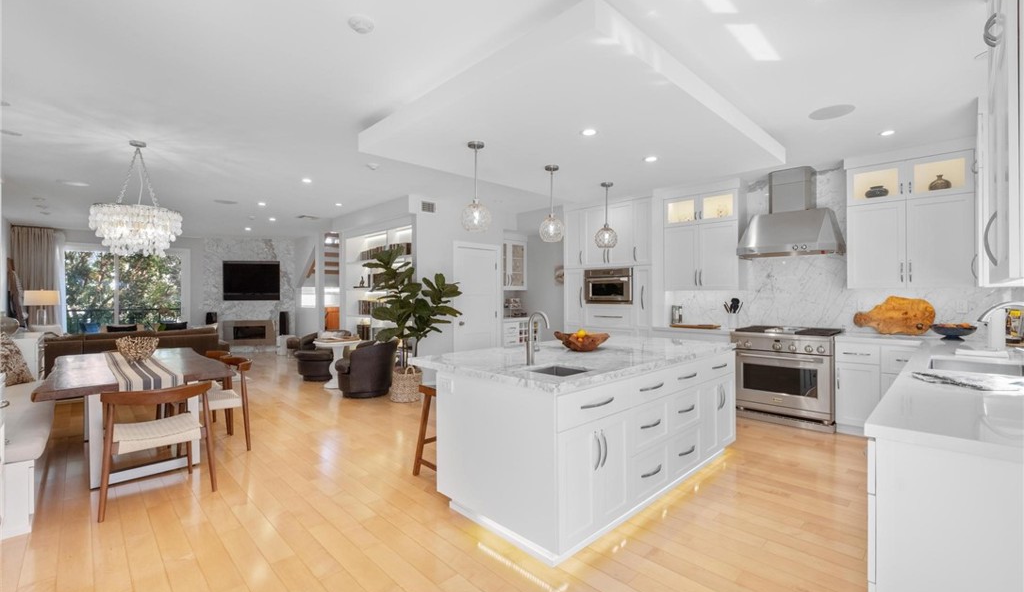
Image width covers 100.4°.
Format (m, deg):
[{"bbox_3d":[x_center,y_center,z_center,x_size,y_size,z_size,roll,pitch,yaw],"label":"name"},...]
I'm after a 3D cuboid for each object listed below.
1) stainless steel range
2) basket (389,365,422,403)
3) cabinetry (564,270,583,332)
[{"bbox_3d":[2.942,0.837,4.544,0.700,0.940,0.914,0,0,-44],"label":"stainless steel range"},{"bbox_3d":[-1.345,1.104,5.450,0.390,0.430,0.390,0,0,0],"label":"basket"},{"bbox_3d":[0.917,0.036,6.265,0.360,0.850,0.040,0,0,45],"label":"cabinetry"}]

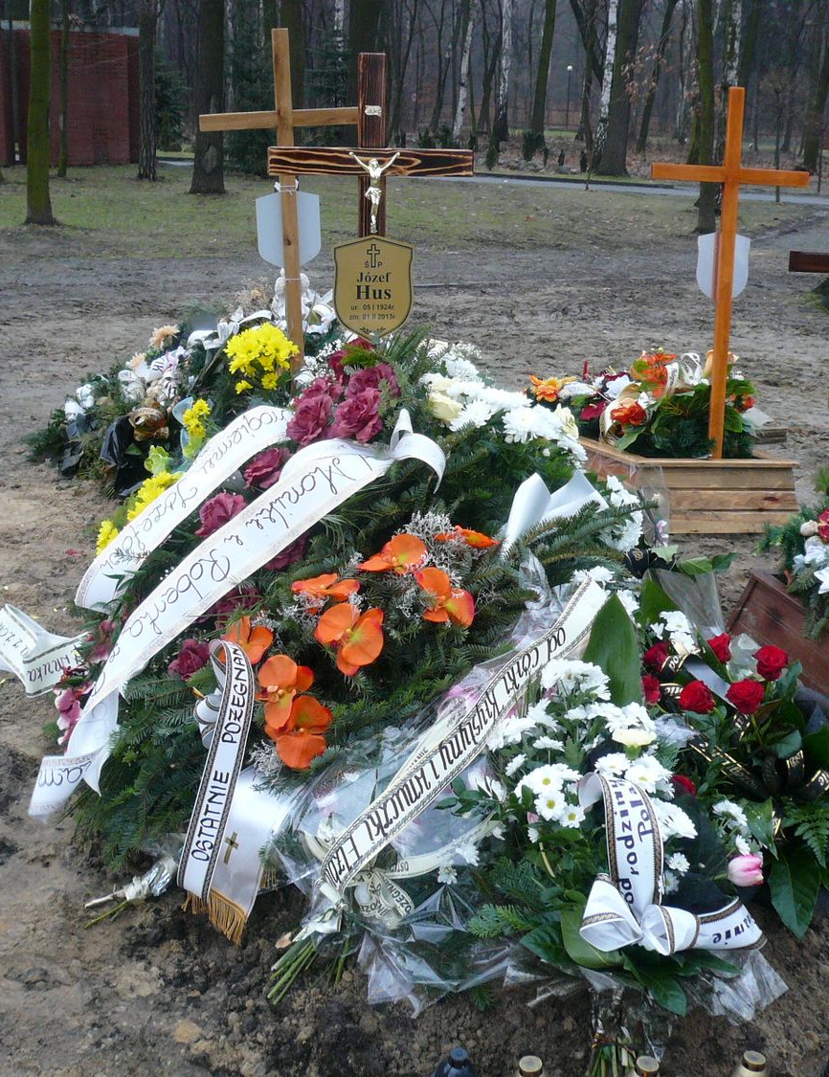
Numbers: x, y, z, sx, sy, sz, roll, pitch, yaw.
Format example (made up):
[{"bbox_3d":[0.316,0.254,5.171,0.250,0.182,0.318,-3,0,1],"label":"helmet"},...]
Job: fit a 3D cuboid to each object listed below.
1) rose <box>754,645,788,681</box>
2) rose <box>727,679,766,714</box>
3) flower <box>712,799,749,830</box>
[{"bbox_3d":[0.692,0.241,2.500,0.062,0.060,0.060,6,-12,16],"label":"rose"},{"bbox_3d":[0.627,0.298,2.430,0.069,0.060,0.060,6,-12,15],"label":"rose"},{"bbox_3d":[0.565,0.494,2.300,0.060,0.048,0.045,6,-12,15],"label":"flower"}]

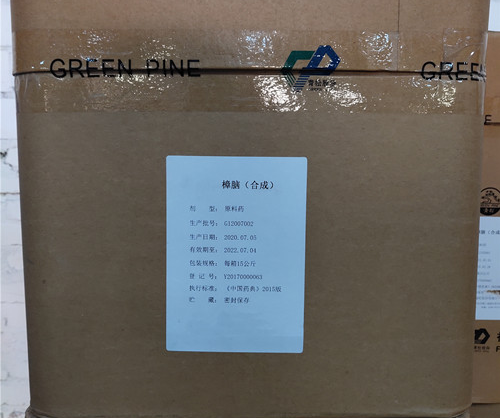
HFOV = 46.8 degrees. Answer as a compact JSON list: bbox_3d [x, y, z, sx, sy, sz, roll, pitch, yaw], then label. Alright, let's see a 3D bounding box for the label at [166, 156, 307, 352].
[{"bbox_3d":[-0.011,0.036,0.440,0.106,0.150,0.004,1,5,0],"label":"label"}]

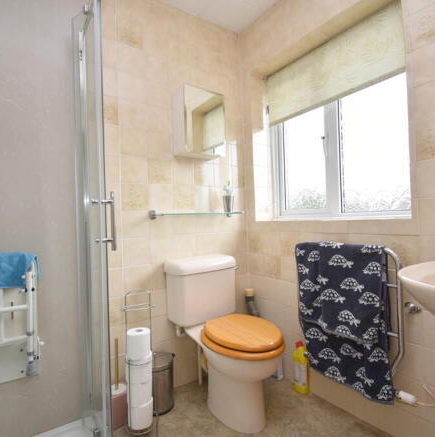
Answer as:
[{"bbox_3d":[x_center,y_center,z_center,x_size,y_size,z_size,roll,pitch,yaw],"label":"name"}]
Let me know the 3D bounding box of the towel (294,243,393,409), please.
[{"bbox_3d":[0.583,0.443,1.301,0.085,0.635,0.455,-2,0,-35],"label":"towel"}]

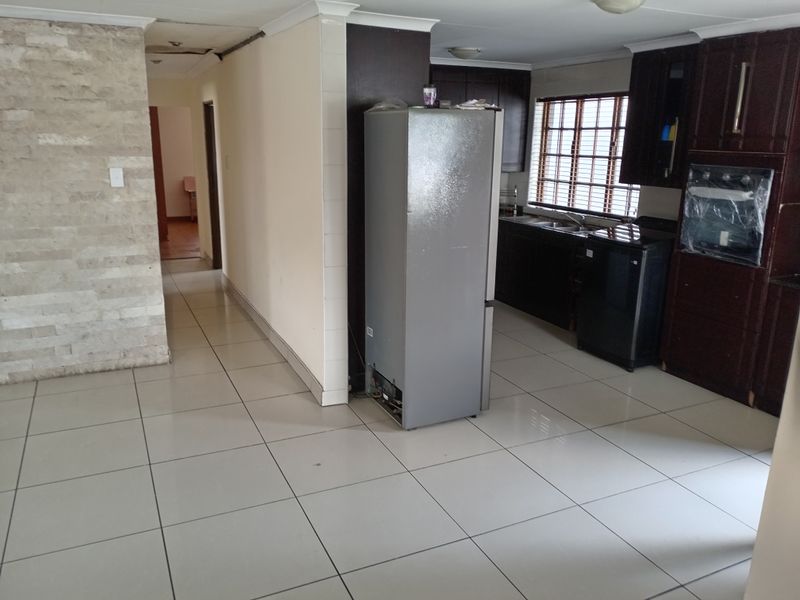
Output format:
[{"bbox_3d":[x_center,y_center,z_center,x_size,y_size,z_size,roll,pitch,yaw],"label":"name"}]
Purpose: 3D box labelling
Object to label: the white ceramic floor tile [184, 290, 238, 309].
[{"bbox_3d":[-1.954,0.016,6.473,0.462,0.010,0.600,-6,16,-25],"label":"white ceramic floor tile"}]

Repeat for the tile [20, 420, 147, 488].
[{"bbox_3d":[-1.695,0.812,3.376,0.600,0.010,0.600,-6,16,-25],"label":"tile"}]

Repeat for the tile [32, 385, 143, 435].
[{"bbox_3d":[-1.953,0.672,3.899,0.600,0.010,0.600,-6,16,-25],"label":"tile"}]

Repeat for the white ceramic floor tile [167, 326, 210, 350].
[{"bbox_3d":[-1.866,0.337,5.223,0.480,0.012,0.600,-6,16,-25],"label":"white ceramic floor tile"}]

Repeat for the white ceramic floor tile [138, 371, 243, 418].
[{"bbox_3d":[-1.402,0.619,4.136,0.597,0.012,0.597,-6,16,-25],"label":"white ceramic floor tile"}]

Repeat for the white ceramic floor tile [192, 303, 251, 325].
[{"bbox_3d":[-1.687,0.153,5.949,0.486,0.012,0.600,-6,16,-25],"label":"white ceramic floor tile"}]

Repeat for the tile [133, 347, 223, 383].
[{"bbox_3d":[-1.664,0.482,4.674,0.600,0.012,0.600,-6,16,-25],"label":"tile"}]

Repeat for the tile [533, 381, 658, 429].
[{"bbox_3d":[1.274,0.684,4.109,0.600,0.010,0.600,-6,16,-25],"label":"tile"}]

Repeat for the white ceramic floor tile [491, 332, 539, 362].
[{"bbox_3d":[0.765,0.403,5.145,0.597,0.012,0.597,-6,16,-25],"label":"white ceramic floor tile"}]

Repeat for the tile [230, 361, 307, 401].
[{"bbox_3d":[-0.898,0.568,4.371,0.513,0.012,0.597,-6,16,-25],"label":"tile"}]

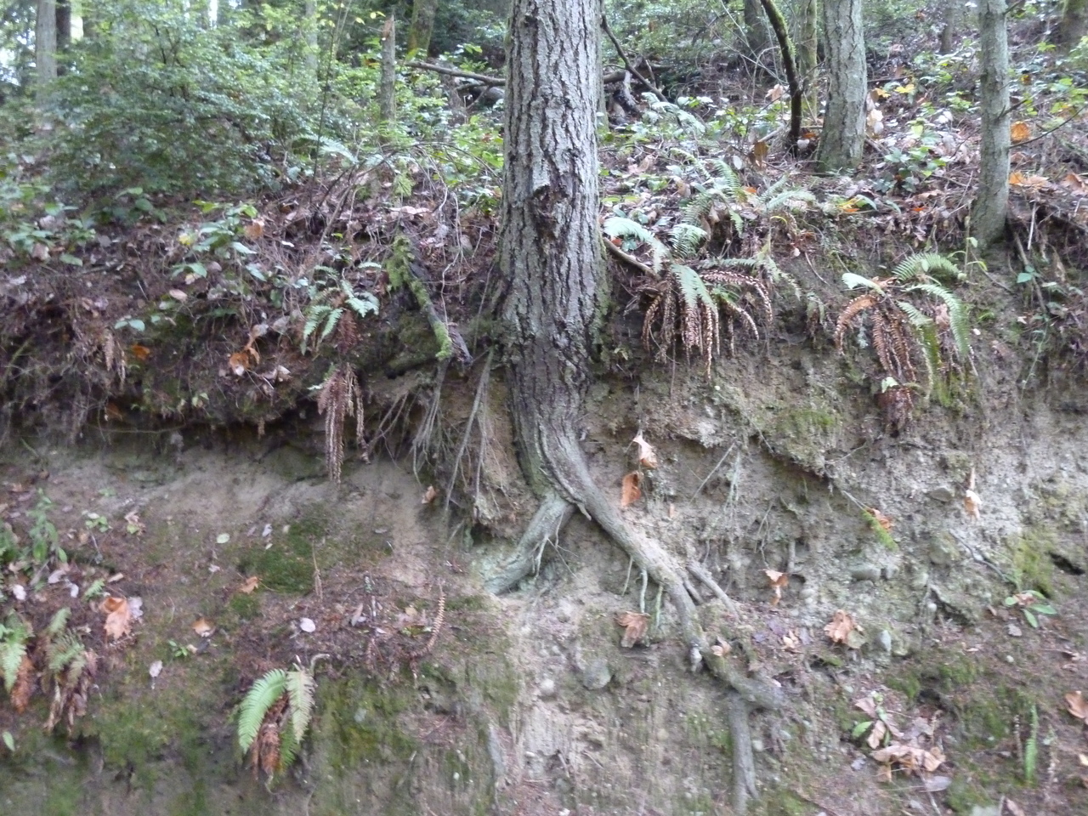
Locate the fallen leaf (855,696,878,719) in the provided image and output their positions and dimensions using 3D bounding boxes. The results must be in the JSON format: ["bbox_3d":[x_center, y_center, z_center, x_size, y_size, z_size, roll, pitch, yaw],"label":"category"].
[{"bbox_3d":[1.396,1.293,3.400,0.096,0.096,0.070,0,0,0],"label":"fallen leaf"}]

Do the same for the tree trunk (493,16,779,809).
[{"bbox_3d":[0.460,0.010,3.750,1.283,3.600,0.800,0,0,0],"label":"tree trunk"}]

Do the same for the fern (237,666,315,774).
[{"bbox_3d":[-1.123,1.323,3.300,0.321,0.471,0.250,0,0,0],"label":"fern"}]

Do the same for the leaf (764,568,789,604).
[{"bbox_3d":[1.065,0.820,3.600,0.117,0.171,0.080,0,0,0],"label":"leaf"}]

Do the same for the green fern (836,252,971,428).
[{"bbox_3d":[1.760,-0.327,3.850,0.666,0.858,0.400,0,0,0],"label":"green fern"}]

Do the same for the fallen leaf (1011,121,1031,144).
[{"bbox_3d":[3.335,-1.931,5.500,0.143,0.155,0.090,0,0,0],"label":"fallen leaf"}]

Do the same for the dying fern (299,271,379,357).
[{"bbox_3d":[-1.010,-0.470,3.900,0.388,0.405,0.300,0,0,0],"label":"dying fern"}]

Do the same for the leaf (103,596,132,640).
[{"bbox_3d":[-1.875,0.920,3.450,0.127,0.194,0.090,0,0,0],"label":"leaf"}]

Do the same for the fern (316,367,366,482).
[{"bbox_3d":[-0.959,0.074,3.700,0.224,0.560,0.200,0,0,0],"label":"fern"}]

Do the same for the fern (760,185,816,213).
[{"bbox_3d":[1.400,-1.195,4.500,0.321,0.156,0.250,0,0,0],"label":"fern"}]

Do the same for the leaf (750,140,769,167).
[{"bbox_3d":[1.426,-1.685,5.200,0.124,0.180,0.090,0,0,0],"label":"leaf"}]

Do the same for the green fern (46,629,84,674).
[{"bbox_3d":[-2.012,1.023,3.300,0.157,0.186,0.140,0,0,0],"label":"green fern"}]

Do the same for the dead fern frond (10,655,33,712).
[{"bbox_3d":[-1.961,1.032,2.950,0.085,0.220,0.070,8,-16,-7],"label":"dead fern frond"}]

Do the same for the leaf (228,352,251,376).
[{"bbox_3d":[-1.493,-0.214,3.850,0.108,0.117,0.080,0,0,0],"label":"leaf"}]

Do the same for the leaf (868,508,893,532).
[{"bbox_3d":[1.583,0.526,3.700,0.120,0.120,0.080,0,0,0],"label":"leaf"}]

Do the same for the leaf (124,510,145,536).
[{"bbox_3d":[-1.875,0.528,3.600,0.093,0.117,0.070,0,0,0],"label":"leaf"}]

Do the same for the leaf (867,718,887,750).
[{"bbox_3d":[1.337,1.307,3.150,0.082,0.129,0.060,0,0,0],"label":"leaf"}]

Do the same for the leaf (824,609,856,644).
[{"bbox_3d":[1.323,0.975,3.500,0.144,0.159,0.080,0,0,0],"label":"leaf"}]

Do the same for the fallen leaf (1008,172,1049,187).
[{"bbox_3d":[2.901,-1.365,4.700,0.244,0.092,0.130,0,0,0],"label":"fallen leaf"}]

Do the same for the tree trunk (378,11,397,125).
[{"bbox_3d":[-1.297,-2.795,6.500,0.140,0.928,0.140,0,0,0],"label":"tree trunk"}]

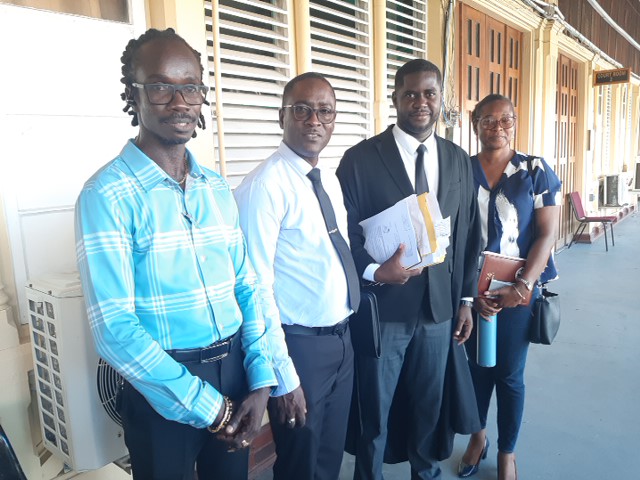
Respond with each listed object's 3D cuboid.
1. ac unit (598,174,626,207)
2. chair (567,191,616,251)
[{"bbox_3d":[5.532,-0.946,8.983,0.270,0.550,0.780,6,13,40],"label":"ac unit"},{"bbox_3d":[4.013,-0.298,7.087,0.555,0.830,0.500,6,13,40],"label":"chair"}]

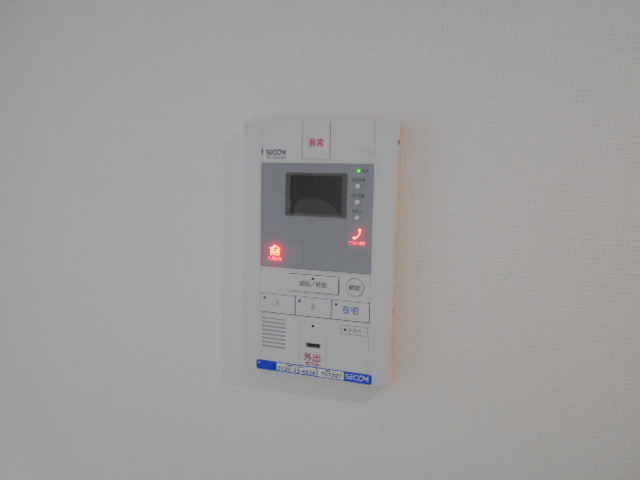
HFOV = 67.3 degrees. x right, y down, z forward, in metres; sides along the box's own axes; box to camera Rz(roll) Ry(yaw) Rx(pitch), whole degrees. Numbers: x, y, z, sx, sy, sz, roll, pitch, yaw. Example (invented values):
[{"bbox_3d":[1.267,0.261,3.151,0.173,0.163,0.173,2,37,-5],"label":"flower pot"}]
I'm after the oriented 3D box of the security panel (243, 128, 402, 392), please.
[{"bbox_3d":[-0.002,0.013,0.513,0.162,0.268,0.026,3,6,17],"label":"security panel"}]

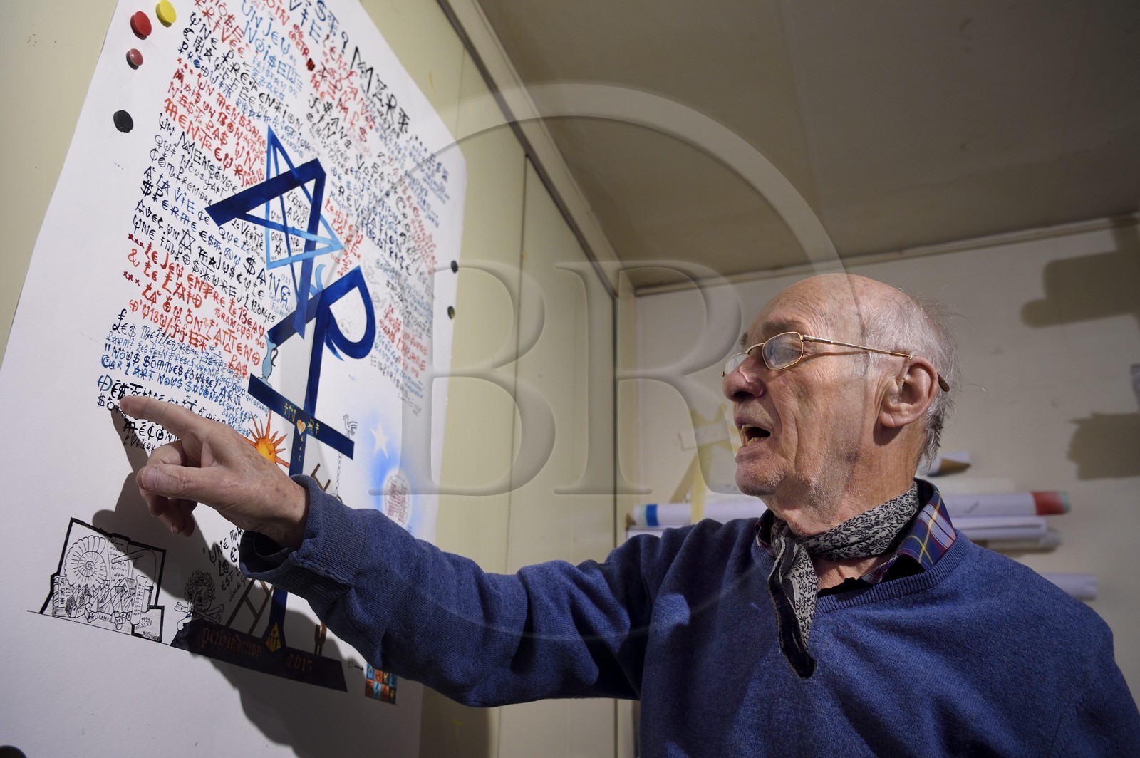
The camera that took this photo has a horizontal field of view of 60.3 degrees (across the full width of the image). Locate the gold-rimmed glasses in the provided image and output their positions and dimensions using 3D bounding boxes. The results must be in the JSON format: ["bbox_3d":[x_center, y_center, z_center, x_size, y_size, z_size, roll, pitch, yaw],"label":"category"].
[{"bbox_3d":[0.225,-0.003,0.858,0.143,0.040,0.141,10,-15,-18],"label":"gold-rimmed glasses"}]

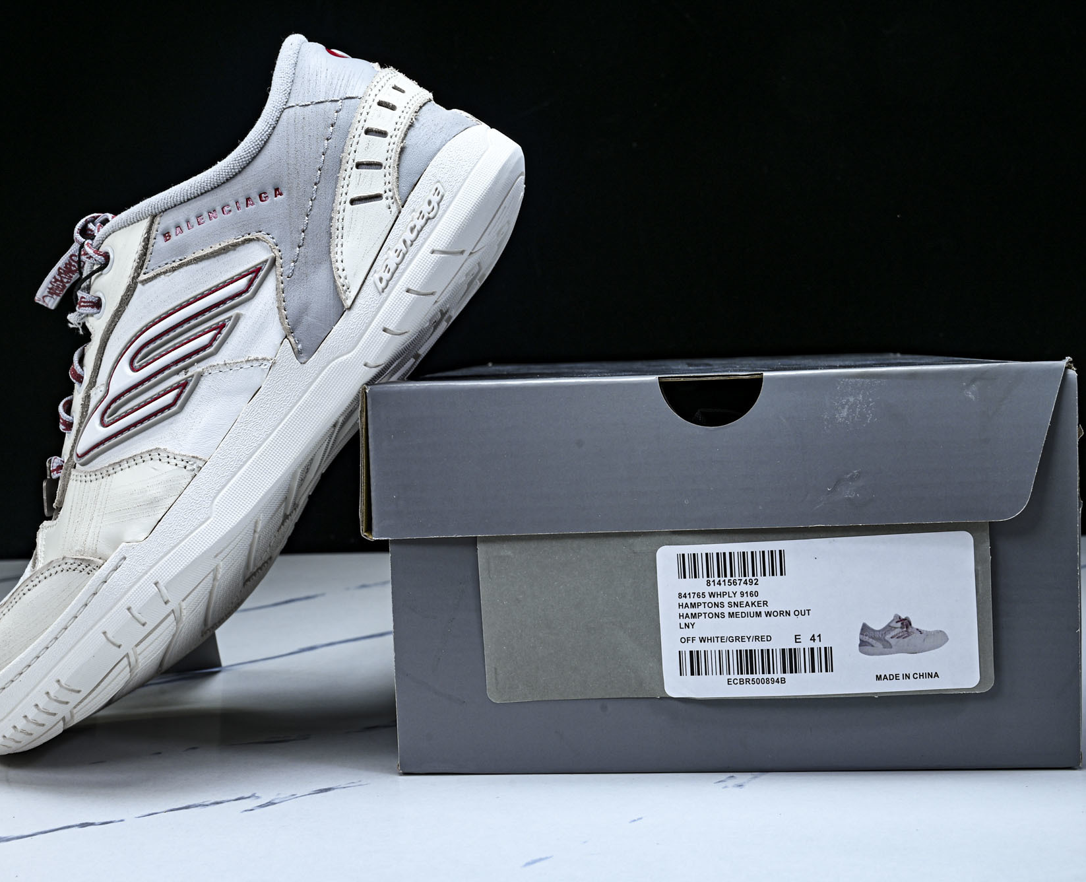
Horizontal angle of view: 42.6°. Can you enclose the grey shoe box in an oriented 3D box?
[{"bbox_3d":[0.070,0.032,0.602,0.224,0.128,0.323,-2,4,5],"label":"grey shoe box"}]

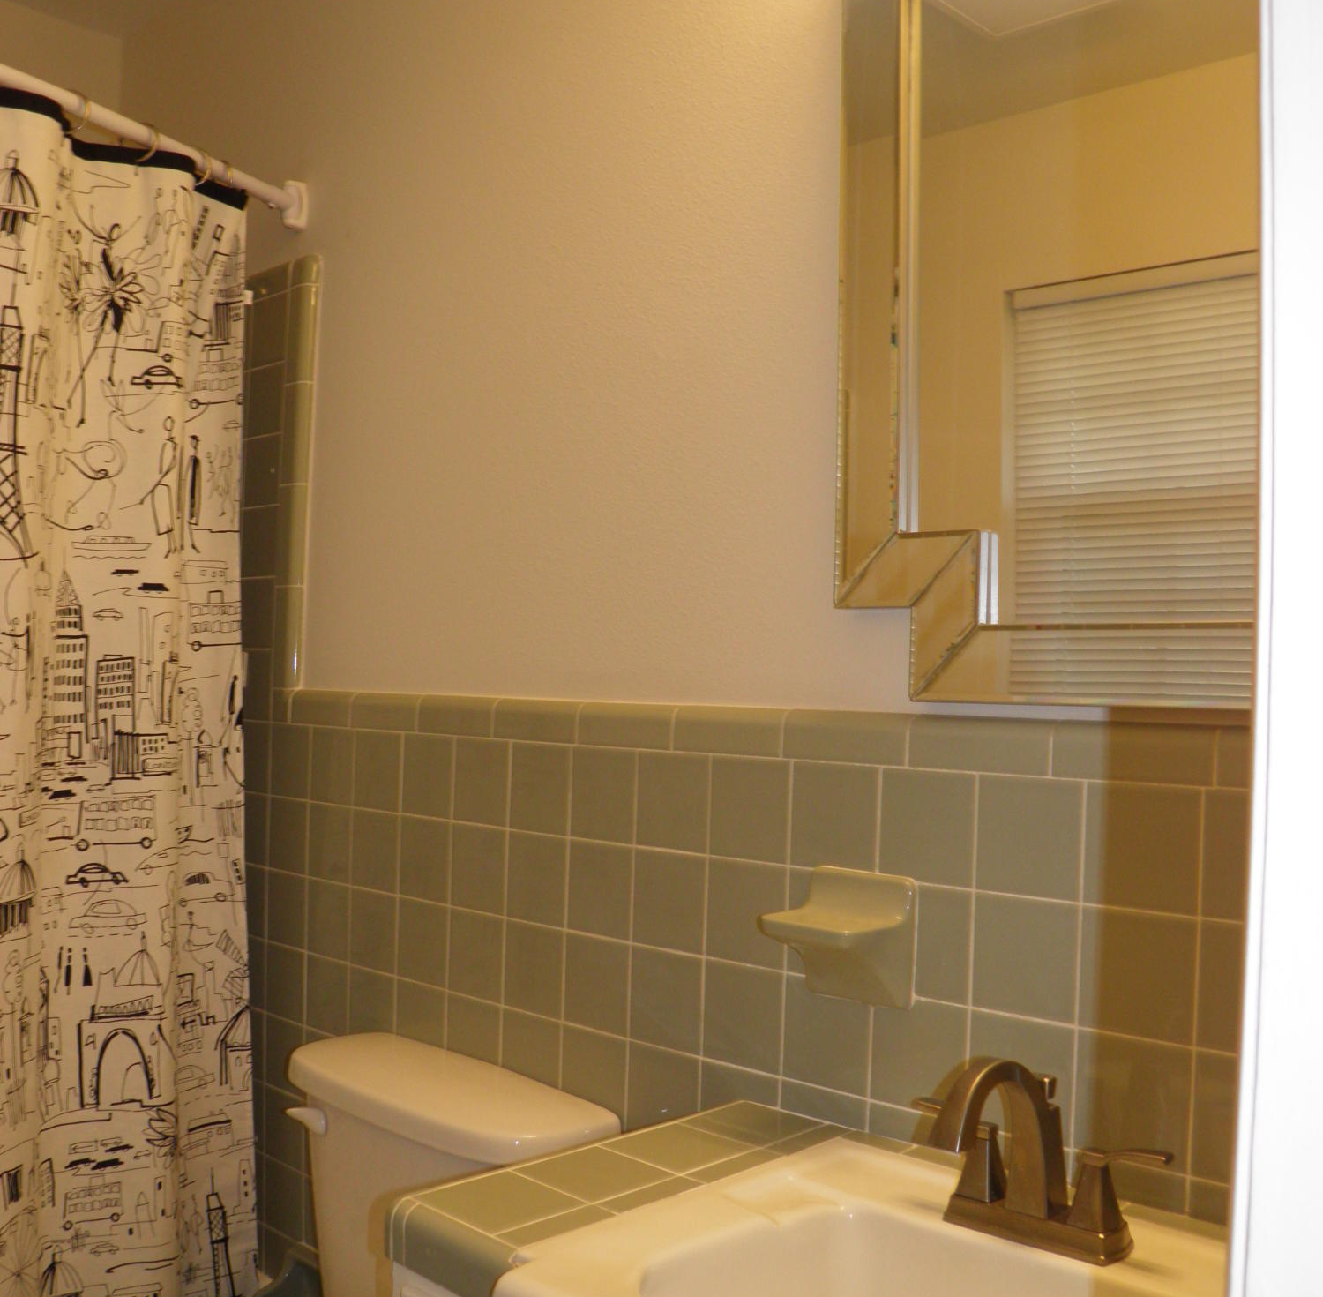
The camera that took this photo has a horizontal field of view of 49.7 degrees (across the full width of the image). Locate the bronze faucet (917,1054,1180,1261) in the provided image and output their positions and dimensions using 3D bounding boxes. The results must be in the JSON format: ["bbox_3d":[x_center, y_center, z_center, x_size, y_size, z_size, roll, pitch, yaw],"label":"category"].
[{"bbox_3d":[0.267,0.391,1.103,0.231,0.158,0.187,0,-3,42],"label":"bronze faucet"}]

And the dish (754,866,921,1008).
[{"bbox_3d":[0.169,0.285,1.392,0.124,0.123,0.095,0,-3,42],"label":"dish"}]

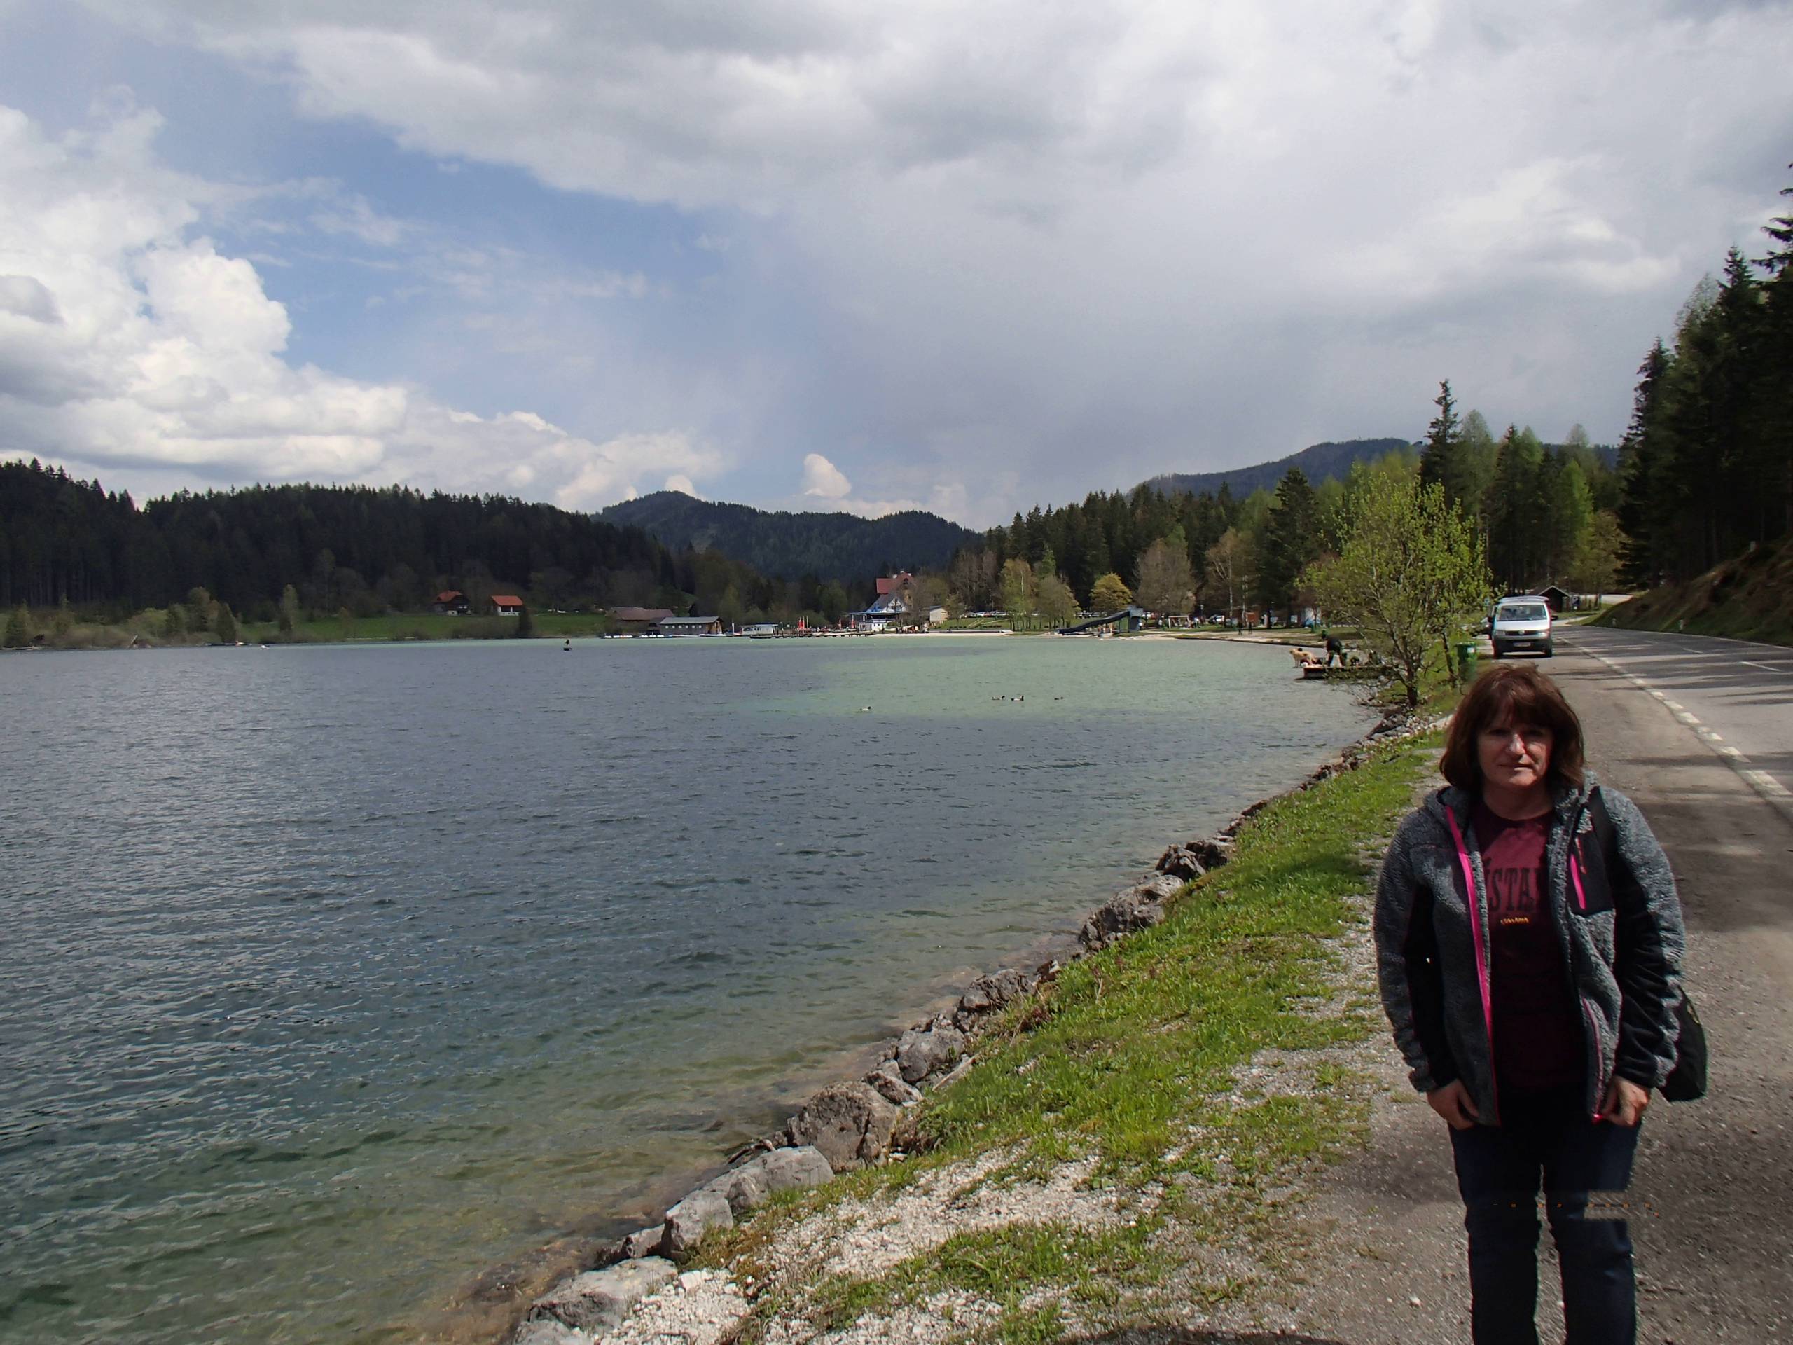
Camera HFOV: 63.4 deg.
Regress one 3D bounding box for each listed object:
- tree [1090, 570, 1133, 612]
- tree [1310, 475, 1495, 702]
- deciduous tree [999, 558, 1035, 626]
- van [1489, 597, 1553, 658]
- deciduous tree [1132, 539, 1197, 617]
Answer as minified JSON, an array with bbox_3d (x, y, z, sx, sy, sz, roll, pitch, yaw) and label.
[{"bbox_3d":[37.804,-13.915,255.000,7.400,8.000,7.200,-1,2,0],"label":"tree"},{"bbox_3d":[10.387,-1.724,30.000,3.700,4.900,3.600,-1,2,0],"label":"tree"},{"bbox_3d":[18.993,-12.551,230.000,5.800,11.000,5.800,-1,2,0],"label":"deciduous tree"},{"bbox_3d":[23.150,-1.700,53.800,1.930,2.150,4.900,0,2,23],"label":"van"},{"bbox_3d":[45.195,-15.854,245.000,10.200,14.000,10.000,-1,2,0],"label":"deciduous tree"}]

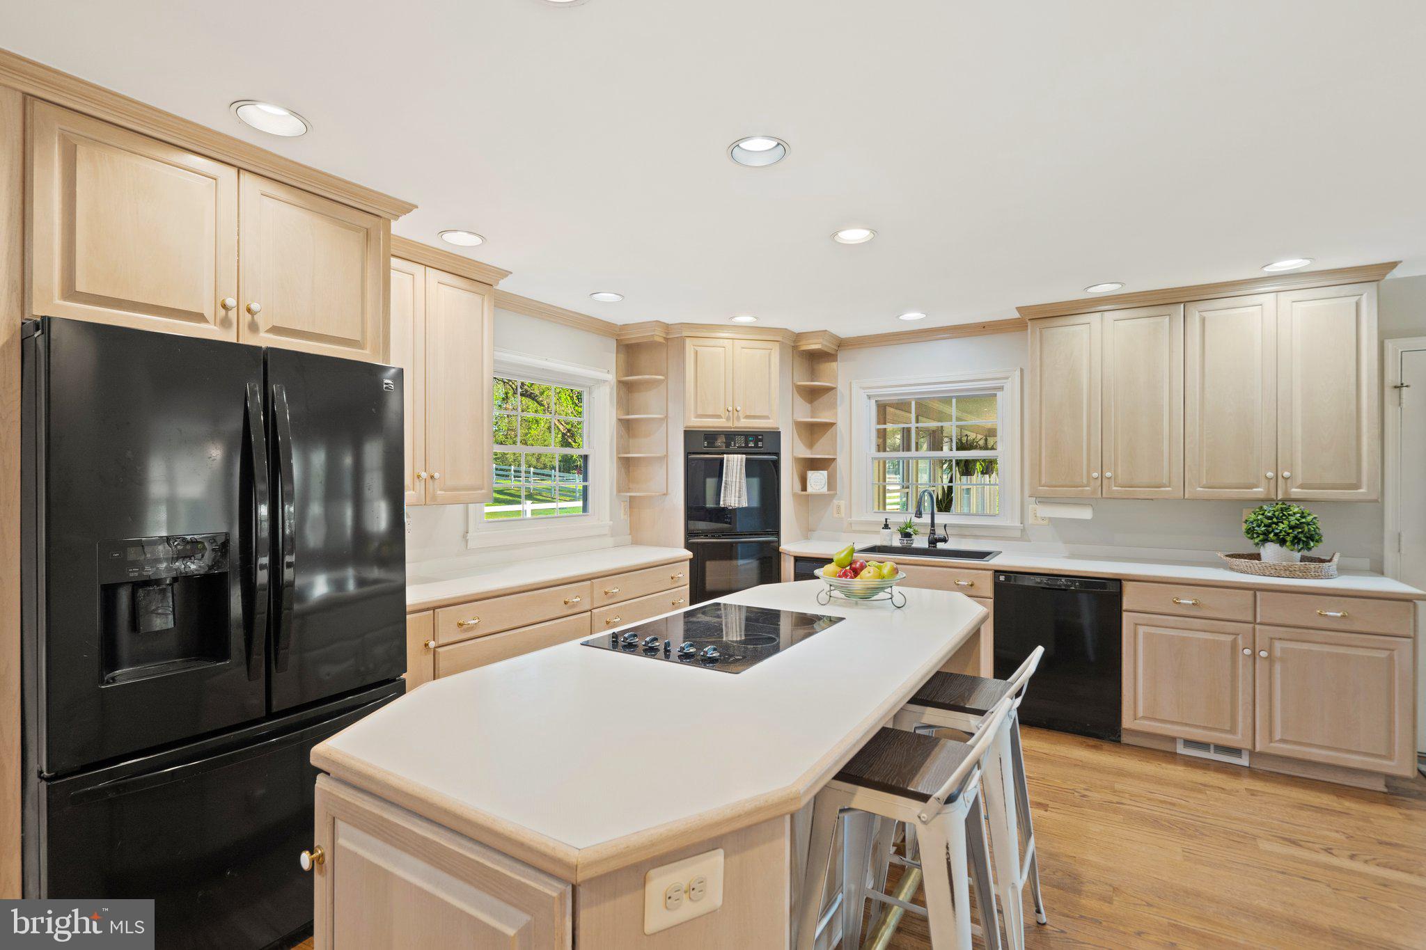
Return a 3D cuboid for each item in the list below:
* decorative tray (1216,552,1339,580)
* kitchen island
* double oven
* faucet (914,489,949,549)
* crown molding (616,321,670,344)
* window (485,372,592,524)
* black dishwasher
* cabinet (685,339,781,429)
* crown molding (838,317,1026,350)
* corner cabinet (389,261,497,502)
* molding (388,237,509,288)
[{"bbox_3d":[2.954,0.475,3.320,0.450,0.090,0.310,0,0,30],"label":"decorative tray"},{"bbox_3d":[0.174,0.970,2.017,1.015,0.914,2.375,0,0,33],"label":"kitchen island"},{"bbox_3d":[0.070,0.365,4.667,0.680,1.330,0.600,0,0,-14],"label":"double oven"},{"bbox_3d":[1.454,0.300,4.202,0.140,0.405,0.260,0,0,41],"label":"faucet"},{"bbox_3d":[-0.476,-0.951,4.257,0.340,0.110,0.170,0,0,32],"label":"crown molding"},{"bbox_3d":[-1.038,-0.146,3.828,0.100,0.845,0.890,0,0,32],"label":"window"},{"bbox_3d":[2.016,0.982,3.715,0.610,0.848,0.600,0,0,30],"label":"black dishwasher"},{"bbox_3d":[0.072,-0.635,4.655,0.690,0.635,0.600,0,0,-14],"label":"cabinet"},{"bbox_3d":[1.483,-0.971,4.371,1.280,0.080,0.068,0,0,32],"label":"crown molding"},{"bbox_3d":[-1.423,-0.401,2.927,0.325,1.085,0.736,0,0,33],"label":"corner cabinet"},{"bbox_3d":[-1.229,-0.959,2.849,0.095,0.082,0.735,0,0,32],"label":"molding"}]

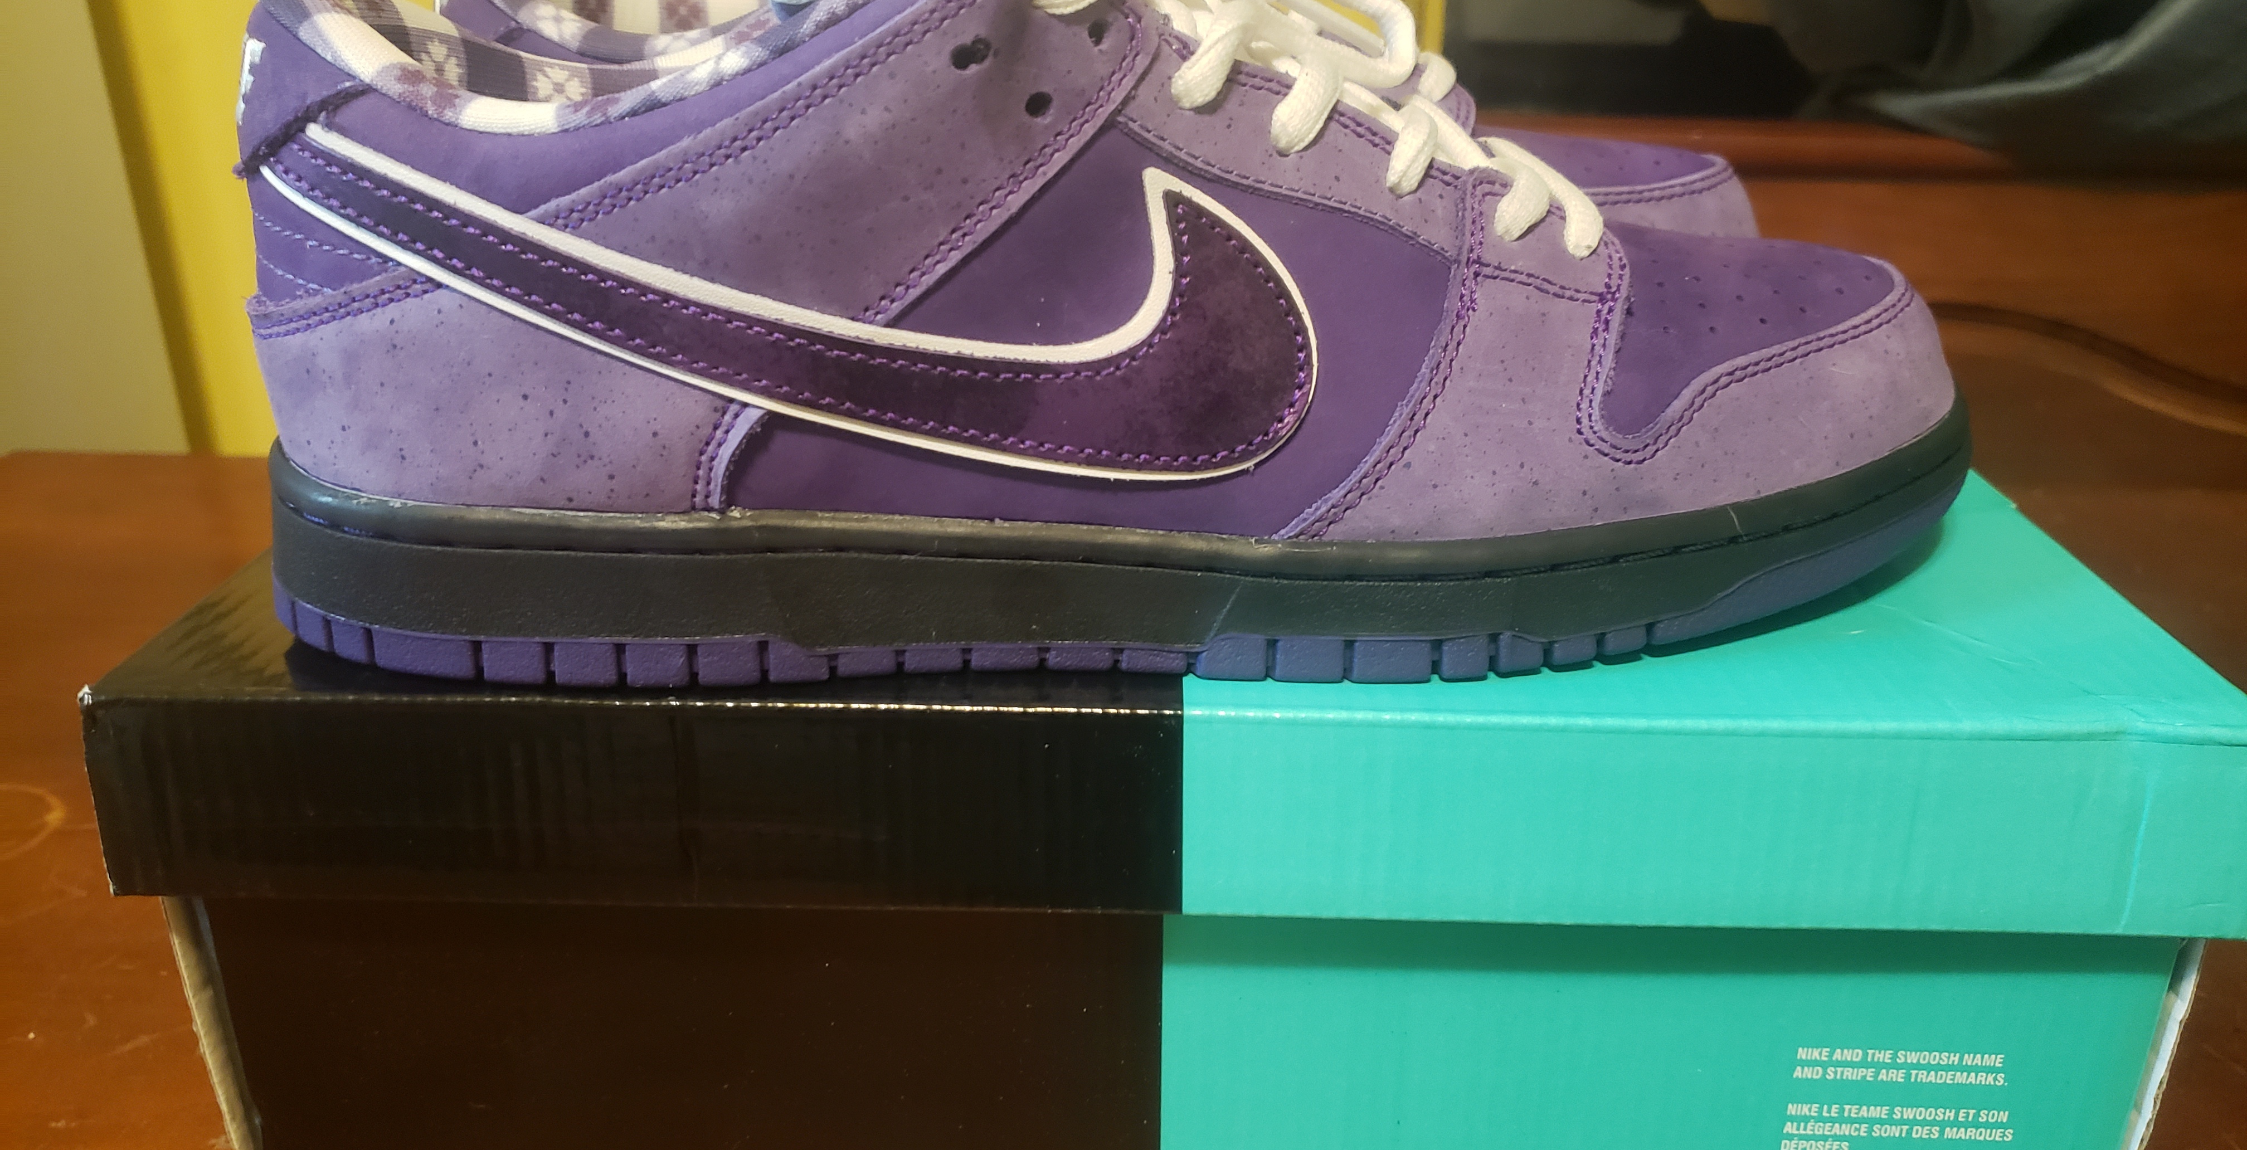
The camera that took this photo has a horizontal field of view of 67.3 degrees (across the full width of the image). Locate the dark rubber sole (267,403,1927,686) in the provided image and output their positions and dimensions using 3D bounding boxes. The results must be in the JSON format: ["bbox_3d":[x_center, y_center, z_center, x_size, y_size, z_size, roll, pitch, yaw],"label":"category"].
[{"bbox_3d":[0.005,-0.017,0.308,0.307,0.034,0.110,-2,24,-4],"label":"dark rubber sole"}]

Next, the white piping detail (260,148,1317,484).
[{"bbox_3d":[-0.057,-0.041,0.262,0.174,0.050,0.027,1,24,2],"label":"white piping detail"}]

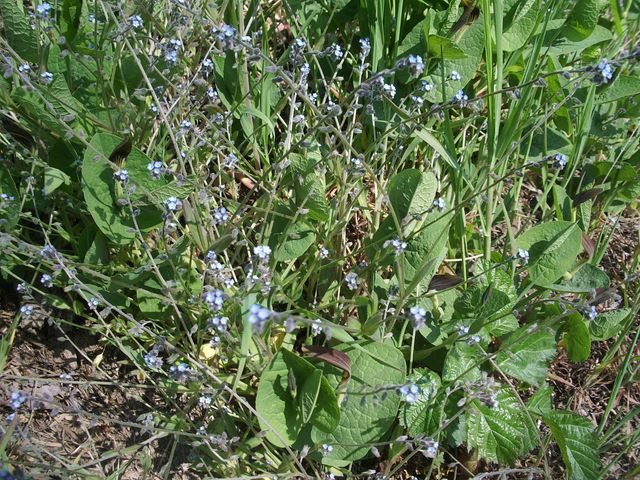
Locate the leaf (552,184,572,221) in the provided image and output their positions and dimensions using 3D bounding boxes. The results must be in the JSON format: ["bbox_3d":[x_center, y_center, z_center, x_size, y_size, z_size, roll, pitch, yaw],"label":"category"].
[{"bbox_3d":[0.210,-0.033,0.560,0.018,0.010,0.034,0,67,13],"label":"leaf"}]

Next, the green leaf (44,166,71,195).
[{"bbox_3d":[-0.227,-0.051,0.560,0.022,0.010,0.026,0,67,13],"label":"green leaf"}]

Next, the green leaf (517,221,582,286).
[{"bbox_3d":[0.202,0.012,0.570,0.076,0.012,0.048,-36,62,-19],"label":"green leaf"}]

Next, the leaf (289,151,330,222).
[{"bbox_3d":[-0.008,-0.046,0.555,0.034,0.016,0.065,0,66,-6],"label":"leaf"}]

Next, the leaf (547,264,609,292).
[{"bbox_3d":[0.210,0.030,0.525,0.052,0.013,0.032,3,45,-5],"label":"leaf"}]

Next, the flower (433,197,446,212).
[{"bbox_3d":[0.103,-0.031,0.560,0.012,0.009,0.016,13,67,6],"label":"flower"}]

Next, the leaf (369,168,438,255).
[{"bbox_3d":[0.077,-0.025,0.600,0.048,0.017,0.094,26,63,7],"label":"leaf"}]

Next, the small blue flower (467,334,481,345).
[{"bbox_3d":[0.113,0.073,0.475,0.010,0.008,0.009,0,43,0],"label":"small blue flower"}]

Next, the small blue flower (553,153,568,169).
[{"bbox_3d":[0.204,-0.068,0.550,0.012,0.011,0.011,0,43,0],"label":"small blue flower"}]

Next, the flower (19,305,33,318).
[{"bbox_3d":[-0.228,0.055,0.500,0.010,0.009,0.009,0,43,0],"label":"flower"}]

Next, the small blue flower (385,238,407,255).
[{"bbox_3d":[0.057,0.005,0.490,0.015,0.011,0.012,0,43,0],"label":"small blue flower"}]

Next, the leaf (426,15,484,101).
[{"bbox_3d":[0.158,-0.212,0.760,0.066,0.020,0.109,23,73,7],"label":"leaf"}]

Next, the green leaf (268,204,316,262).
[{"bbox_3d":[-0.027,-0.006,0.630,0.042,0.014,0.068,23,61,10],"label":"green leaf"}]

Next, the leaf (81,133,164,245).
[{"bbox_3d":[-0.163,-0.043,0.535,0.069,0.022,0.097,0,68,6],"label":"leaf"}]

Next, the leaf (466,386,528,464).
[{"bbox_3d":[0.134,0.141,0.490,0.050,0.012,0.057,-13,51,-11],"label":"leaf"}]

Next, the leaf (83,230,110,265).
[{"bbox_3d":[-0.225,0.007,0.650,0.024,0.007,0.041,2,66,1],"label":"leaf"}]

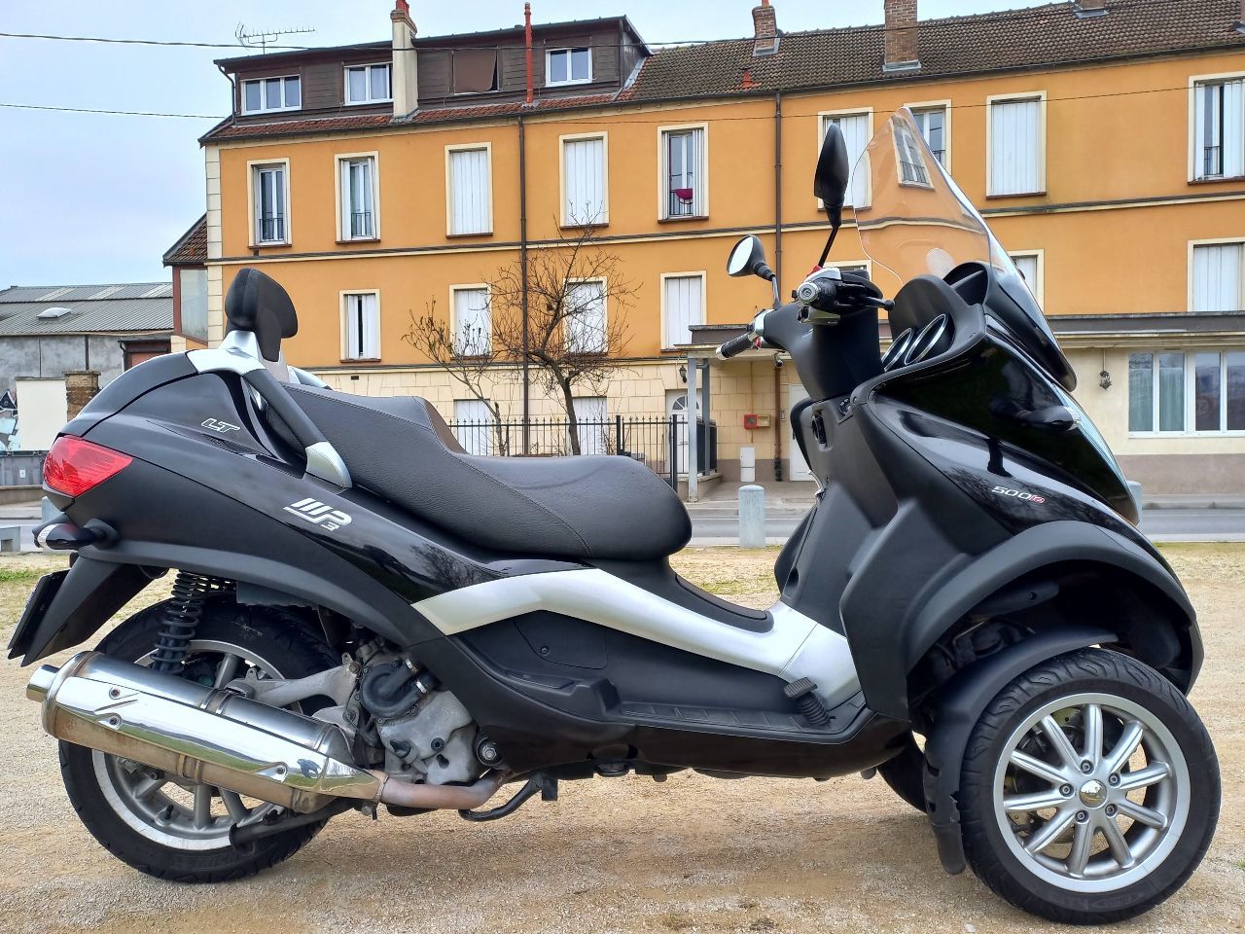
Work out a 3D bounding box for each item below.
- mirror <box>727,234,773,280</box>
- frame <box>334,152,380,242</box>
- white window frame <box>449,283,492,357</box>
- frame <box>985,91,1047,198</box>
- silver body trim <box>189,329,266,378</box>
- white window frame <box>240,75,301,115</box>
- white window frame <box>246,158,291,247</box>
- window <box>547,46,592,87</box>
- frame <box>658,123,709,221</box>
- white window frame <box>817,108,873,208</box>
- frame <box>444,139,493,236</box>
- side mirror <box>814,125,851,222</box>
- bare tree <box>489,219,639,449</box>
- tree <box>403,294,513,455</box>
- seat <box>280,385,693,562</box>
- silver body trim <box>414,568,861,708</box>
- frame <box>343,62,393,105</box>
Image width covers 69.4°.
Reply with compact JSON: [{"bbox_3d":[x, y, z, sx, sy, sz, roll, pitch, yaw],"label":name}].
[{"bbox_3d":[0.299,-0.494,2.120,0.072,0.100,0.130,-1,2,-20],"label":"mirror"},{"bbox_3d":[-6.353,-6.485,21.686,1.154,2.103,0.200,0,2,12],"label":"frame"},{"bbox_3d":[-3.567,-3.460,21.204,1.066,1.710,0.180,0,2,12],"label":"white window frame"},{"bbox_3d":[8.795,-7.181,20.113,1.240,2.300,0.200,0,2,12],"label":"frame"},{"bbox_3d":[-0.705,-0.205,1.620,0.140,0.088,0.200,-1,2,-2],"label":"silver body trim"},{"bbox_3d":[-8.820,-9.347,22.660,1.651,0.883,0.150,0,2,12],"label":"white window frame"},{"bbox_3d":[-8.665,-6.492,22.181,1.147,2.110,0.200,0,2,12],"label":"white window frame"},{"bbox_3d":[-1.254,-9.398,21.156,1.086,0.881,0.150,0,2,12],"label":"window"},{"bbox_3d":[1.472,-7.096,21.710,1.240,2.300,0.200,0,2,12],"label":"frame"},{"bbox_3d":[5.199,-7.146,20.897,1.240,2.300,0.200,0,2,12],"label":"white window frame"},{"bbox_3d":[-3.587,-6.509,21.120,1.182,2.160,0.180,0,2,12],"label":"frame"},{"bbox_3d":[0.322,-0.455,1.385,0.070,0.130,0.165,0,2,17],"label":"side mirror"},{"bbox_3d":[-1.113,-2.198,17.000,2.800,5.100,2.700,-1,2,0],"label":"bare tree"},{"bbox_3d":[-3.043,-1.310,16.500,2.000,3.650,1.800,0,2,12],"label":"tree"},{"bbox_3d":[-0.253,0.008,1.700,0.765,0.310,0.360,-1,2,-2],"label":"seat"},{"bbox_3d":[0.026,0.298,1.580,0.750,0.225,0.160,-1,2,-3],"label":"silver body trim"},{"bbox_3d":[-6.227,-9.371,22.105,1.220,0.925,0.150,0,2,12],"label":"frame"}]

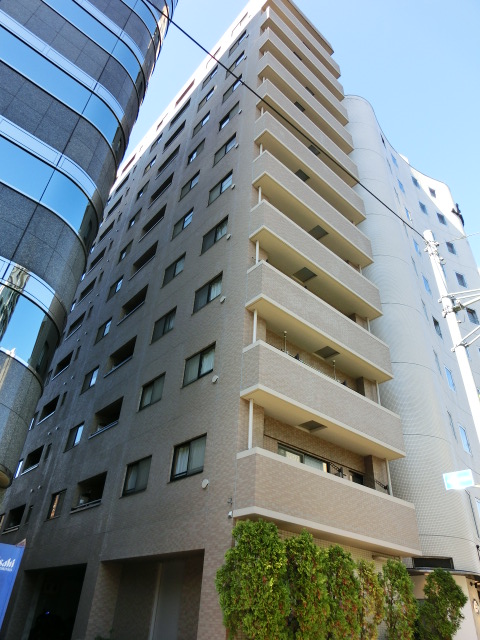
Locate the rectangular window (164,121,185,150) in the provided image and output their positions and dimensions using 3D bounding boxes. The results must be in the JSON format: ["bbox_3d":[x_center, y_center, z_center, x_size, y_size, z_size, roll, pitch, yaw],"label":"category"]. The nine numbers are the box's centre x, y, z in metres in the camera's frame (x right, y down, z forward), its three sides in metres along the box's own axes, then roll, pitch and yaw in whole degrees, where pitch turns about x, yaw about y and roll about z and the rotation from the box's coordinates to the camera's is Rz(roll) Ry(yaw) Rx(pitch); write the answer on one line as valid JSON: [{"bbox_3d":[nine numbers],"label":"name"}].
[{"bbox_3d":[-4.418,-12.348,30.013,0.200,0.863,2.411,29,-44,-30],"label":"rectangular window"}]

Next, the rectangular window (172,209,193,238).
[{"bbox_3d":[-2.674,-4.459,20.831,0.150,1.016,1.508,29,-44,-30],"label":"rectangular window"}]

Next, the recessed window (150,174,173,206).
[{"bbox_3d":[-4.535,-7.633,26.478,0.300,0.992,2.394,29,-44,-30],"label":"recessed window"}]

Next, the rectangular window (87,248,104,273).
[{"bbox_3d":[-10.161,-4.134,31.701,0.200,1.050,2.390,29,-43,-31],"label":"rectangular window"}]

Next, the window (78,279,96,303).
[{"bbox_3d":[-10.177,-1.870,29.622,0.150,1.036,2.374,29,-43,-31],"label":"window"}]

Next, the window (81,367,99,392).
[{"bbox_3d":[-7.160,2.880,21.277,0.150,1.005,1.497,29,-43,-31],"label":"window"}]

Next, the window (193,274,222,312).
[{"bbox_3d":[-1.129,-0.916,15.568,0.150,1.030,1.530,29,-44,-30],"label":"window"}]

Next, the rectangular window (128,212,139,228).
[{"bbox_3d":[-6.688,-6.410,28.446,0.200,1.050,1.510,29,-43,-31],"label":"rectangular window"}]

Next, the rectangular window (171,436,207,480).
[{"bbox_3d":[-1.388,3.744,12.038,0.150,1.004,1.543,29,-43,-31],"label":"rectangular window"}]

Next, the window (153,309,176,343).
[{"bbox_3d":[-2.960,0.226,17.357,0.150,1.016,1.508,29,-44,-30],"label":"window"}]

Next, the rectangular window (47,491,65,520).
[{"bbox_3d":[-7.481,7.627,18.194,0.200,1.050,1.510,29,-43,-31],"label":"rectangular window"}]

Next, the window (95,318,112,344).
[{"bbox_3d":[-7.119,0.640,23.323,0.200,1.050,1.510,29,-43,-31],"label":"window"}]

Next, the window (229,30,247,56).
[{"bbox_3d":[-0.127,-17.315,27.727,0.150,1.030,1.530,29,-44,-30],"label":"window"}]

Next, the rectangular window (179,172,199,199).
[{"bbox_3d":[-2.531,-6.802,22.569,0.150,1.016,1.508,29,-44,-30],"label":"rectangular window"}]

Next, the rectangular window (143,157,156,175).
[{"bbox_3d":[-6.400,-11.026,31.832,0.200,1.050,1.510,29,-43,-31],"label":"rectangular window"}]

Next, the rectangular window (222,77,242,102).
[{"bbox_3d":[-0.393,-12.344,23.781,0.150,1.004,1.543,29,-43,-31],"label":"rectangular window"}]

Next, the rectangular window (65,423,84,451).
[{"bbox_3d":[-7.307,5.219,19.587,0.150,1.005,1.497,29,-43,-31],"label":"rectangular window"}]

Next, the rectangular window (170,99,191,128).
[{"bbox_3d":[-4.275,-14.691,31.750,0.200,0.863,2.411,29,-44,-30],"label":"rectangular window"}]

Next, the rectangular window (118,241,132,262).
[{"bbox_3d":[-6.836,-4.033,26.732,0.200,1.050,1.510,29,-43,-31],"label":"rectangular window"}]

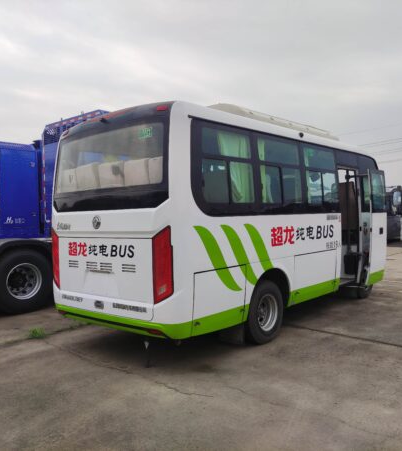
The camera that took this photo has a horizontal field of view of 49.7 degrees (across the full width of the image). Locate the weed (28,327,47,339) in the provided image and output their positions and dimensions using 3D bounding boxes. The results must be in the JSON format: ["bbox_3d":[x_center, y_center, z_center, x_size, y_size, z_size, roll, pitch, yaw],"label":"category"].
[{"bbox_3d":[-2.258,1.472,5.981,0.270,0.120,0.210,-2,1,-21],"label":"weed"}]

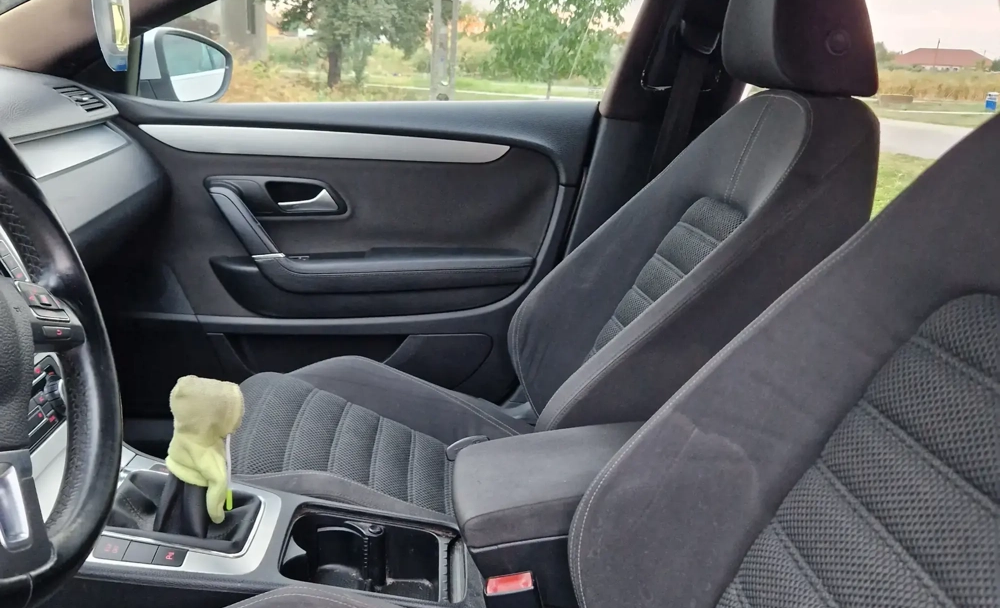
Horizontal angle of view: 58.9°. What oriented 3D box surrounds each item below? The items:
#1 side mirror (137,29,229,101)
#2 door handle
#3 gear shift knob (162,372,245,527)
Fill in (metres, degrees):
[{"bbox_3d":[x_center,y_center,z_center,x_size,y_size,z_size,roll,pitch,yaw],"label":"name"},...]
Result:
[{"bbox_3d":[-0.642,-0.477,1.764,0.130,0.155,0.210,10,18,22],"label":"side mirror"},{"bbox_3d":[-0.349,-0.187,1.614,0.112,0.045,0.032,2,16,-4],"label":"door handle"},{"bbox_3d":[-0.329,0.164,0.983,0.078,0.160,0.075,6,16,-6],"label":"gear shift knob"}]

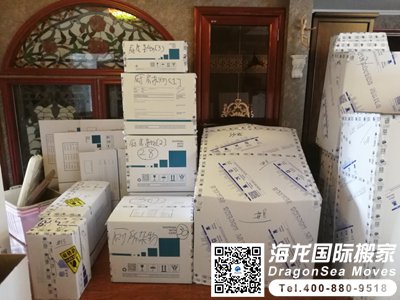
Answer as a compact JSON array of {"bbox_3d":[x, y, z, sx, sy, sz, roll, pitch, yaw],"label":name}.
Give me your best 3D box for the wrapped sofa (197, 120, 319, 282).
[{"bbox_3d":[0.422,0.385,2.554,0.870,1.090,0.840,1,11,3],"label":"wrapped sofa"}]

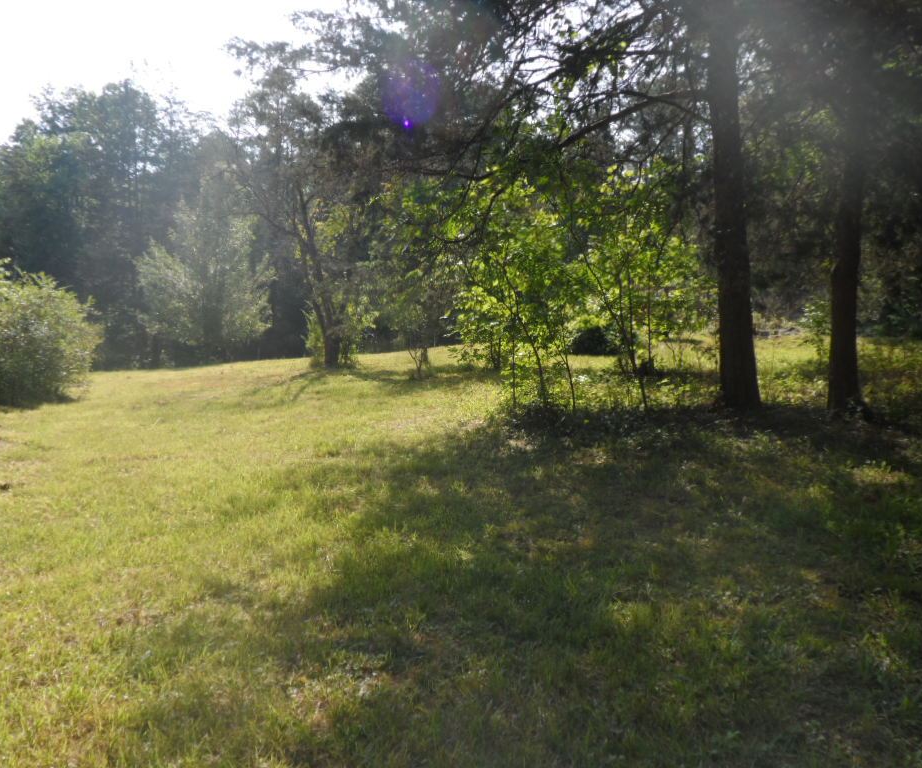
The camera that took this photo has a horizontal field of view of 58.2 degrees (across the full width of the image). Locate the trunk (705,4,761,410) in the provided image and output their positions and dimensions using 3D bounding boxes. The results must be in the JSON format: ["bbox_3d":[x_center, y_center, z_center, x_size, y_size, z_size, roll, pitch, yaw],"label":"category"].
[{"bbox_3d":[3.915,-2.500,11.983,0.580,5.809,0.580,-2,5,19],"label":"trunk"}]

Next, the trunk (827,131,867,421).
[{"bbox_3d":[5.564,-1.563,11.850,0.470,3.991,0.470,2,5,25],"label":"trunk"}]

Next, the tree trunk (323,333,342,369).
[{"bbox_3d":[-3.485,-0.908,22.463,0.460,0.976,0.460,0,4,-9],"label":"tree trunk"}]

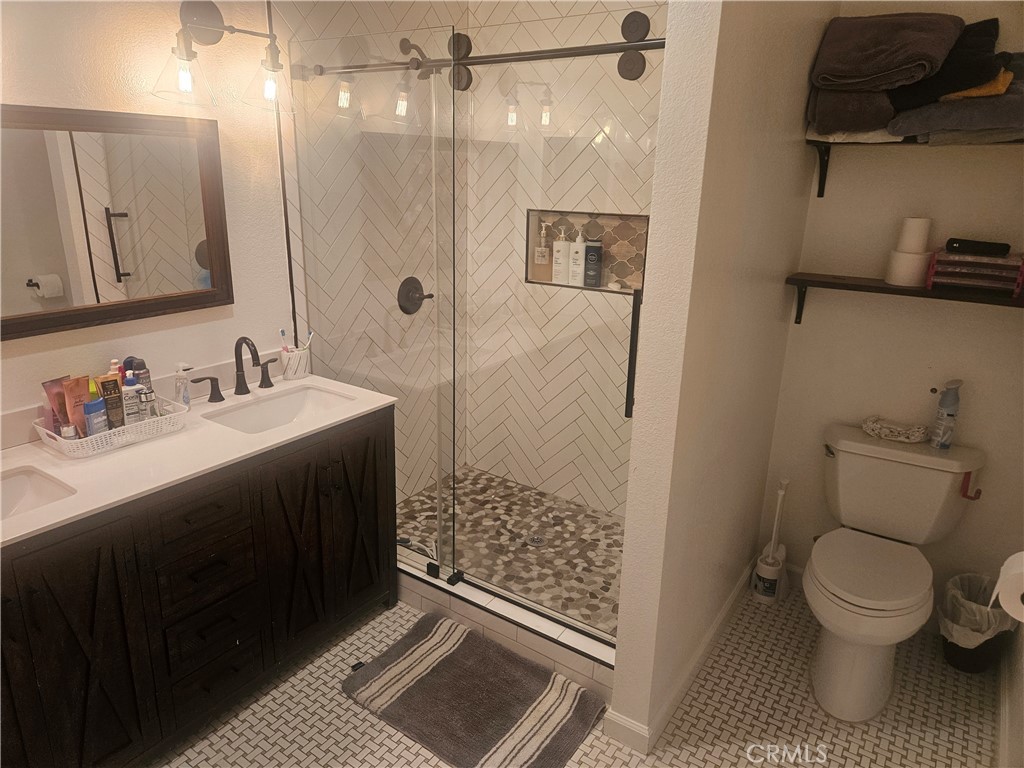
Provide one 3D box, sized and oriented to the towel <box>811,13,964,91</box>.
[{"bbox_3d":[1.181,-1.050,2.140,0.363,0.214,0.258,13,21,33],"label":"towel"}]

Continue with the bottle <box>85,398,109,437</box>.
[{"bbox_3d":[-1.168,0.108,1.911,0.032,0.132,0.052,6,18,14],"label":"bottle"}]

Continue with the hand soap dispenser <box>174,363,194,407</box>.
[{"bbox_3d":[-1.122,0.006,2.332,0.045,0.166,0.057,13,21,33],"label":"hand soap dispenser"}]

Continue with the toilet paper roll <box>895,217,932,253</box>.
[{"bbox_3d":[1.352,-0.500,2.281,0.084,0.104,0.084,13,21,33],"label":"toilet paper roll"}]

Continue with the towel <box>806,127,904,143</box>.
[{"bbox_3d":[1.145,-0.814,2.249,0.290,0.041,0.207,12,20,31],"label":"towel"}]

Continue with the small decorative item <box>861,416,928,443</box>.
[{"bbox_3d":[1.366,0.167,2.432,0.202,0.049,0.079,12,20,31],"label":"small decorative item"}]

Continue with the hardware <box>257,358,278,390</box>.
[{"bbox_3d":[-0.892,-0.041,2.503,0.054,0.091,0.093,12,20,31],"label":"hardware"}]

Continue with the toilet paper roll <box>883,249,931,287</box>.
[{"bbox_3d":[1.350,-0.390,2.316,0.121,0.106,0.121,13,21,33],"label":"toilet paper roll"}]

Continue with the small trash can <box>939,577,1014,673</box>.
[{"bbox_3d":[1.661,0.879,2.456,0.209,0.275,0.209,13,21,33],"label":"small trash can"}]

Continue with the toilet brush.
[{"bbox_3d":[1.084,0.639,2.778,0.114,0.517,0.129,17,23,41],"label":"toilet brush"}]

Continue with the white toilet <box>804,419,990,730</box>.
[{"bbox_3d":[1.221,0.612,2.282,0.477,0.719,0.689,12,20,31],"label":"white toilet"}]

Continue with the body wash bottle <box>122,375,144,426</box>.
[{"bbox_3d":[-1.194,0.043,2.170,0.048,0.183,0.072,13,21,33],"label":"body wash bottle"}]

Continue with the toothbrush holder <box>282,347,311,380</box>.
[{"bbox_3d":[-0.823,-0.074,2.596,0.089,0.105,0.103,12,20,31],"label":"toothbrush holder"}]

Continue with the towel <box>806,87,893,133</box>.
[{"bbox_3d":[1.131,-0.887,2.237,0.251,0.133,0.202,12,20,31],"label":"towel"}]

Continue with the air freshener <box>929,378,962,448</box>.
[{"bbox_3d":[1.512,0.104,2.365,0.064,0.244,0.062,-10,21,-31],"label":"air freshener"}]

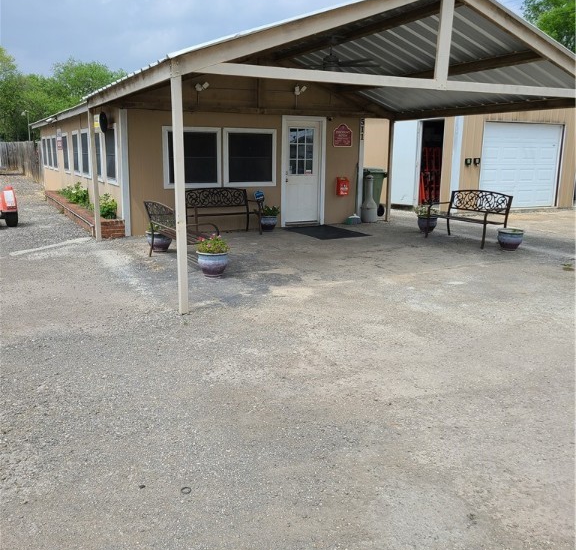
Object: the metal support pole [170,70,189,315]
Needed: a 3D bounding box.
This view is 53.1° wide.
[{"bbox_3d":[-1.014,-0.740,5.453,0.082,2.240,0.082,-6,14,-28],"label":"metal support pole"}]

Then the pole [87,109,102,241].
[{"bbox_3d":[-3.213,-1.642,9.606,0.090,2.160,0.090,-6,13,-27],"label":"pole"}]

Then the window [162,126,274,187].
[{"bbox_3d":[-1.229,-2.206,10.911,2.270,1.110,0.080,-6,13,-27],"label":"window"}]

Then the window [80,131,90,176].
[{"bbox_3d":[-4.522,-2.706,12.960,0.090,1.070,1.060,-6,14,-28],"label":"window"}]

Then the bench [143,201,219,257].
[{"bbox_3d":[-1.441,-0.589,7.823,0.630,0.860,1.310,-6,13,-27],"label":"bench"}]

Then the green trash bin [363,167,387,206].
[{"bbox_3d":[1.871,-1.975,13.890,0.780,1.130,0.660,-10,16,-41],"label":"green trash bin"}]

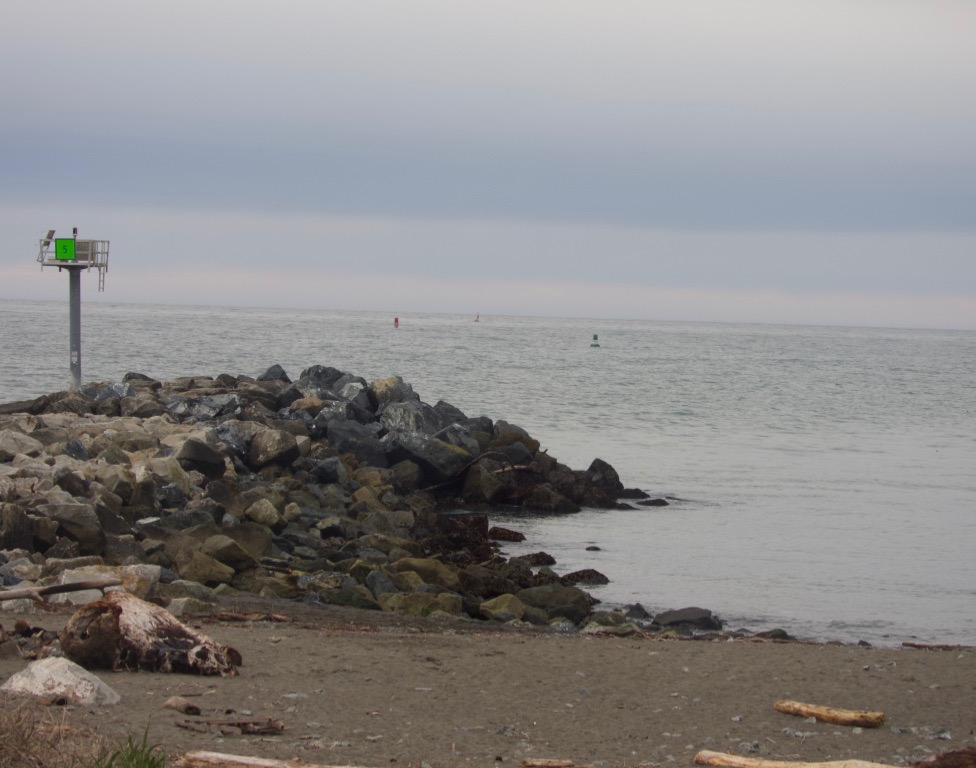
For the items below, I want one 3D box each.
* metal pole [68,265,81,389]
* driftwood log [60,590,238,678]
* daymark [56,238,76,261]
[{"bbox_3d":[-17.514,-2.333,144.300,0.457,5.220,0.457,0,1,0],"label":"metal pole"},{"bbox_3d":[-4.755,3.520,48.000,2.500,1.130,1.250,2,1,-6],"label":"driftwood log"},{"bbox_3d":[-17.780,-5.666,143.300,0.914,0.914,0.050,2,1,11],"label":"daymark"}]

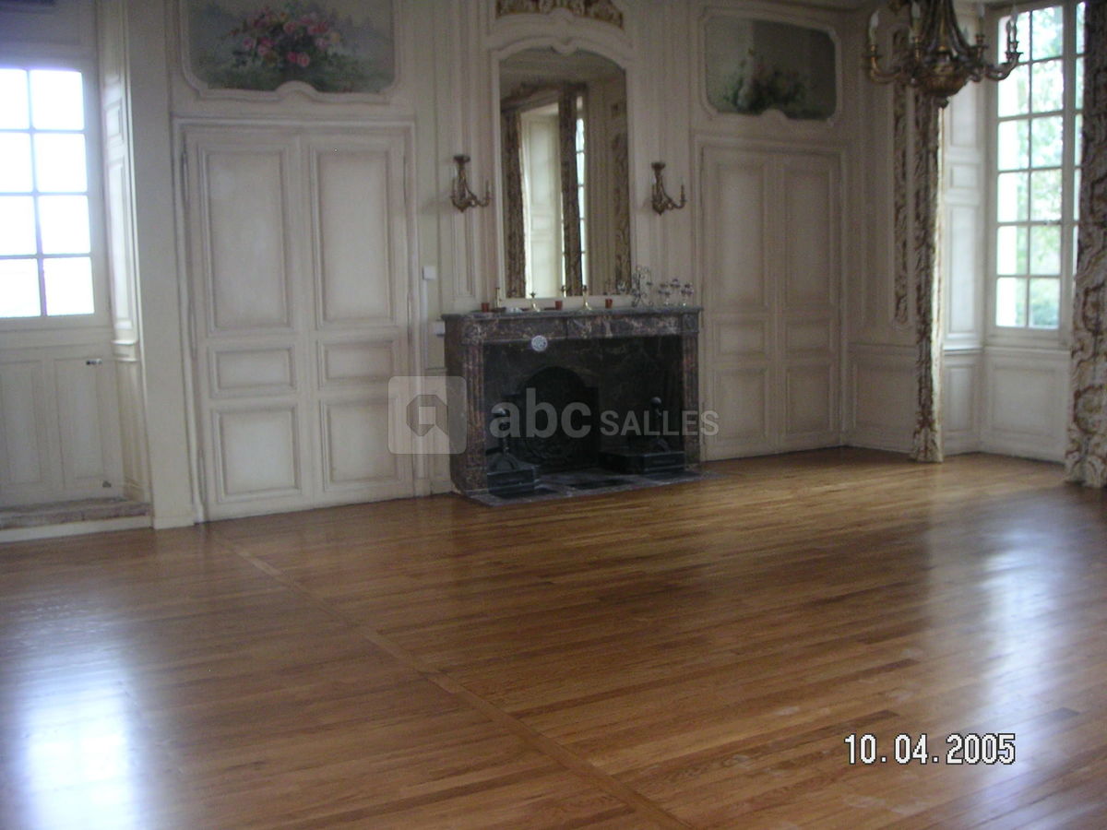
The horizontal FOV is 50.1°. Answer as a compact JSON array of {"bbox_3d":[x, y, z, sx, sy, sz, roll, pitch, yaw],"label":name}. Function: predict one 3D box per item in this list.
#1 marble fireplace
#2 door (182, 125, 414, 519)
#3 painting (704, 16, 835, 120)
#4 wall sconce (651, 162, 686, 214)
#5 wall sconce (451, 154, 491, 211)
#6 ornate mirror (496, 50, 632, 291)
[{"bbox_3d":[0.184,-0.132,8.279,1.945,1.184,0.272,-5,8,-30],"label":"marble fireplace"},{"bbox_3d":[-1.537,-0.576,7.385,1.390,2.352,0.071,-5,8,-30],"label":"door"},{"bbox_3d":[1.718,-2.688,9.230,1.330,0.725,0.050,-5,8,-30],"label":"painting"},{"bbox_3d":[0.845,-1.676,8.755,0.280,0.370,0.170,-5,8,-30],"label":"wall sconce"},{"bbox_3d":[-0.561,-1.562,7.950,0.280,0.370,0.170,-5,8,-30],"label":"wall sconce"},{"bbox_3d":[0.106,-1.713,8.392,1.054,1.740,0.050,-5,8,-30],"label":"ornate mirror"}]

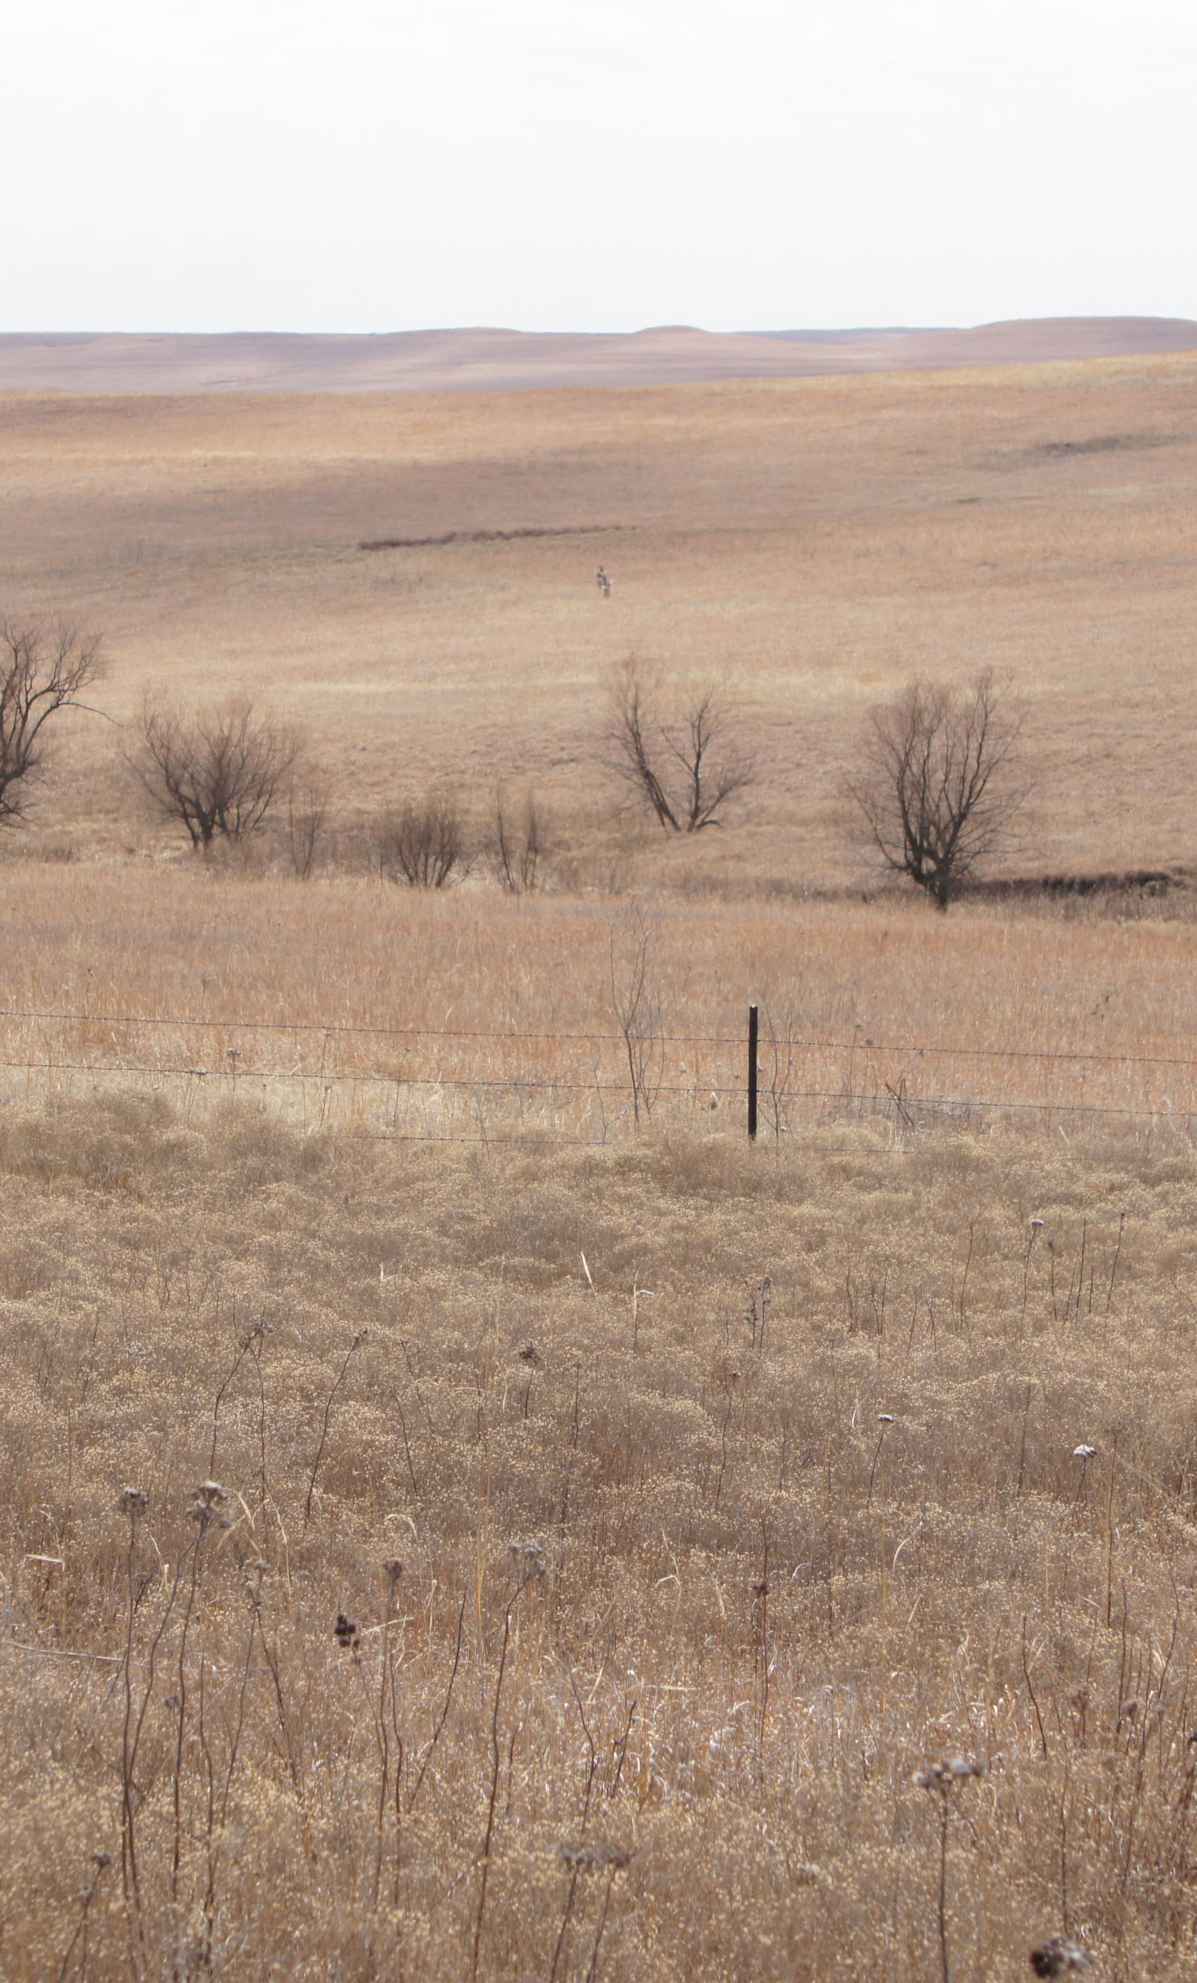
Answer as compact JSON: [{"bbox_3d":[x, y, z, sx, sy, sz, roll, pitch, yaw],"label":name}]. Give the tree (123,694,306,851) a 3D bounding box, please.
[{"bbox_3d":[-7.130,-4.040,126.000,3.420,2.940,3.070,0,5,0],"label":"tree"}]

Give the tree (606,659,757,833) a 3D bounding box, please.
[{"bbox_3d":[1.540,-4.730,130.000,2.940,3.440,2.360,0,5,0],"label":"tree"}]

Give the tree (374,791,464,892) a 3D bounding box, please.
[{"bbox_3d":[-3.250,-2.680,123.000,1.650,1.860,1.480,0,5,0],"label":"tree"}]

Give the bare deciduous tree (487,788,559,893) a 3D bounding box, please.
[{"bbox_3d":[-1.340,-2.680,122.000,1.210,2.050,1.030,0,5,0],"label":"bare deciduous tree"}]

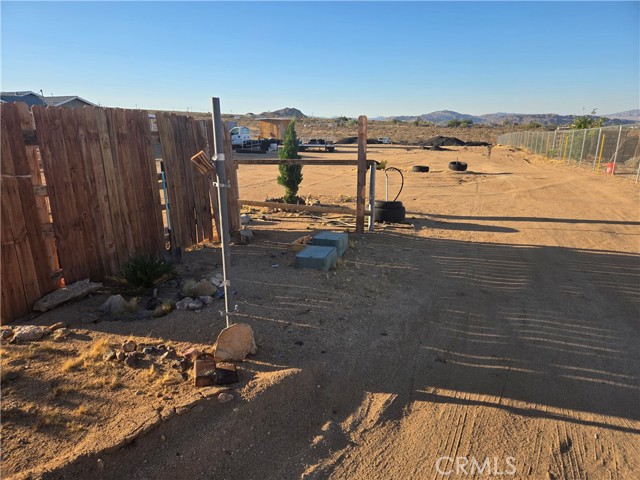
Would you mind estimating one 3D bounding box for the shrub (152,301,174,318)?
[{"bbox_3d":[-1.461,0.654,3.970,0.210,0.140,0.190,0,15,0],"label":"shrub"}]

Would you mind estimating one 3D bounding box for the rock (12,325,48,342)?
[{"bbox_3d":[-2.365,0.747,3.472,0.270,0.100,0.170,-6,16,-19],"label":"rock"}]

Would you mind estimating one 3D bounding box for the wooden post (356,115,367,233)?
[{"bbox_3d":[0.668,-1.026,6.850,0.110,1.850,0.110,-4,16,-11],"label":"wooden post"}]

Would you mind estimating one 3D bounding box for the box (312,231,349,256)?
[{"bbox_3d":[0.155,0.052,5.850,0.400,0.190,0.410,4,16,13],"label":"box"}]

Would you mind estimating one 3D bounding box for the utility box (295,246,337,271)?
[{"bbox_3d":[-0.036,0.223,5.300,0.390,0.150,0.440,4,16,13],"label":"utility box"}]

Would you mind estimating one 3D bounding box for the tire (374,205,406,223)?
[{"bbox_3d":[1.265,-0.474,7.850,0.630,0.260,0.630,0,15,0],"label":"tire"}]

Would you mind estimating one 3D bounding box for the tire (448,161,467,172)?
[{"bbox_3d":[5.147,-2.724,15.800,0.680,0.230,0.680,0,15,0],"label":"tire"}]

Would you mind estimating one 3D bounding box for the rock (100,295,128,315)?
[{"bbox_3d":[-1.943,0.607,4.030,0.250,0.170,0.210,0,15,0],"label":"rock"}]

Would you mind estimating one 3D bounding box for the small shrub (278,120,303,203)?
[{"bbox_3d":[-0.709,-1.787,9.870,0.530,1.880,0.530,0,15,0],"label":"small shrub"}]

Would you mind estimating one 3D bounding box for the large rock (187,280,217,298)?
[{"bbox_3d":[-1.216,0.491,4.345,0.280,0.130,0.220,-5,16,-15],"label":"large rock"}]

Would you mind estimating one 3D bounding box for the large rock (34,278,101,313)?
[{"bbox_3d":[-2.518,0.530,4.258,0.220,0.120,0.650,6,16,22],"label":"large rock"}]

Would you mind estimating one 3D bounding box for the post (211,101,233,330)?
[{"bbox_3d":[-0.777,-0.138,3.358,0.060,1.900,0.060,0,15,0],"label":"post"}]

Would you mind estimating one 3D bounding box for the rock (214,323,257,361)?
[{"bbox_3d":[-0.629,0.741,3.127,0.290,0.260,0.130,-3,15,-9],"label":"rock"}]

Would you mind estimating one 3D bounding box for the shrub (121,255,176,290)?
[{"bbox_3d":[-1.916,0.357,4.750,0.620,0.370,0.560,0,15,0],"label":"shrub"}]

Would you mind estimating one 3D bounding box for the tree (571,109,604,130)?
[{"bbox_3d":[13.085,-5.008,20.803,1.500,2.500,1.500,7,17,26],"label":"tree"}]

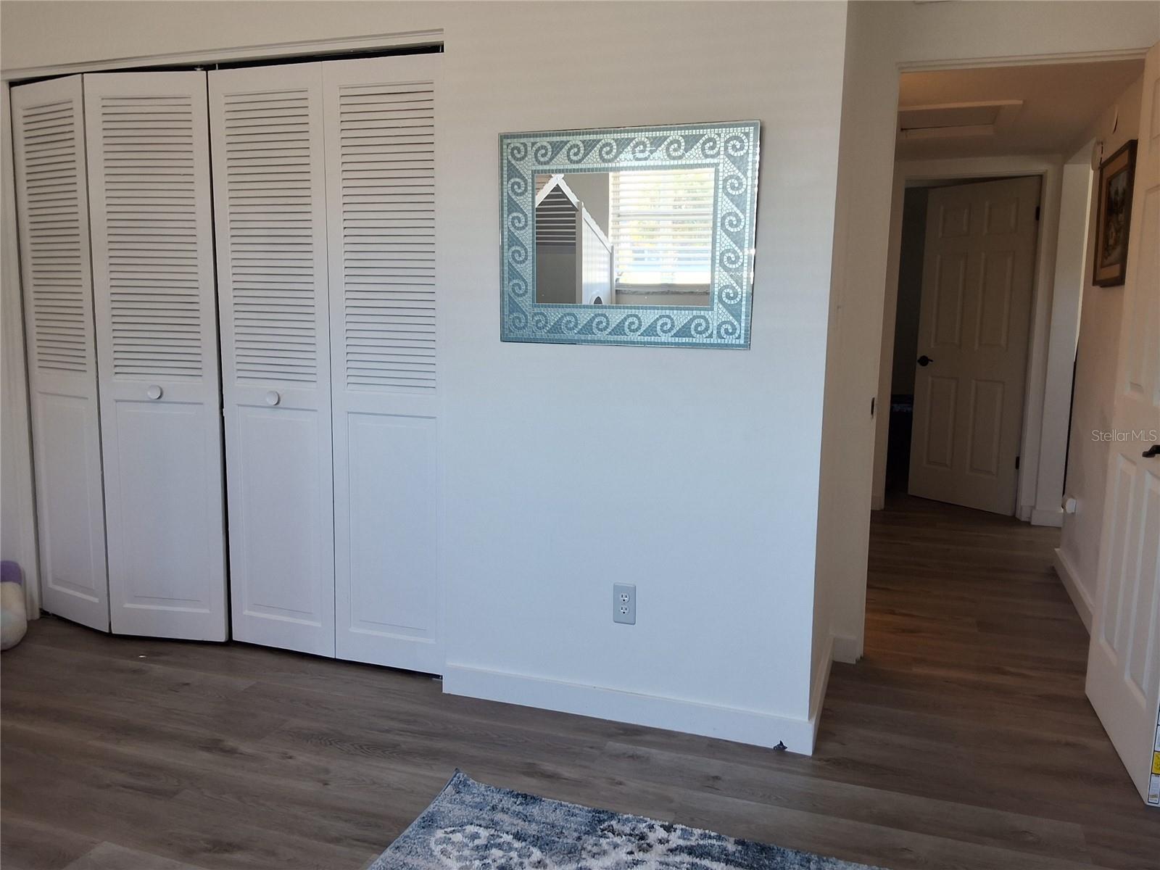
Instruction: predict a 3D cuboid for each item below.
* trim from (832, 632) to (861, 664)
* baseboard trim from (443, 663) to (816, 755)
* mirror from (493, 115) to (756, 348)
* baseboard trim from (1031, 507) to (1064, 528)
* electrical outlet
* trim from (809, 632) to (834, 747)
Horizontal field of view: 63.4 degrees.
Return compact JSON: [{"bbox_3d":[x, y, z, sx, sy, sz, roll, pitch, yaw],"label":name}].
[{"bbox_3d":[0.963,0.778,3.403,0.087,0.095,0.017,4,8,19],"label":"trim"},{"bbox_3d":[0.112,0.834,2.877,1.179,0.095,0.017,4,8,19],"label":"baseboard trim"},{"bbox_3d":[0.122,-0.562,2.688,0.762,0.610,0.022,4,10,19],"label":"mirror"},{"bbox_3d":[2.829,0.502,5.669,0.173,0.095,0.017,4,8,19],"label":"baseboard trim"},{"bbox_3d":[0.135,0.512,2.834,0.071,0.117,0.008,4,8,19],"label":"electrical outlet"},{"bbox_3d":[0.786,0.823,3.047,0.017,0.095,0.782,4,8,19],"label":"trim"}]

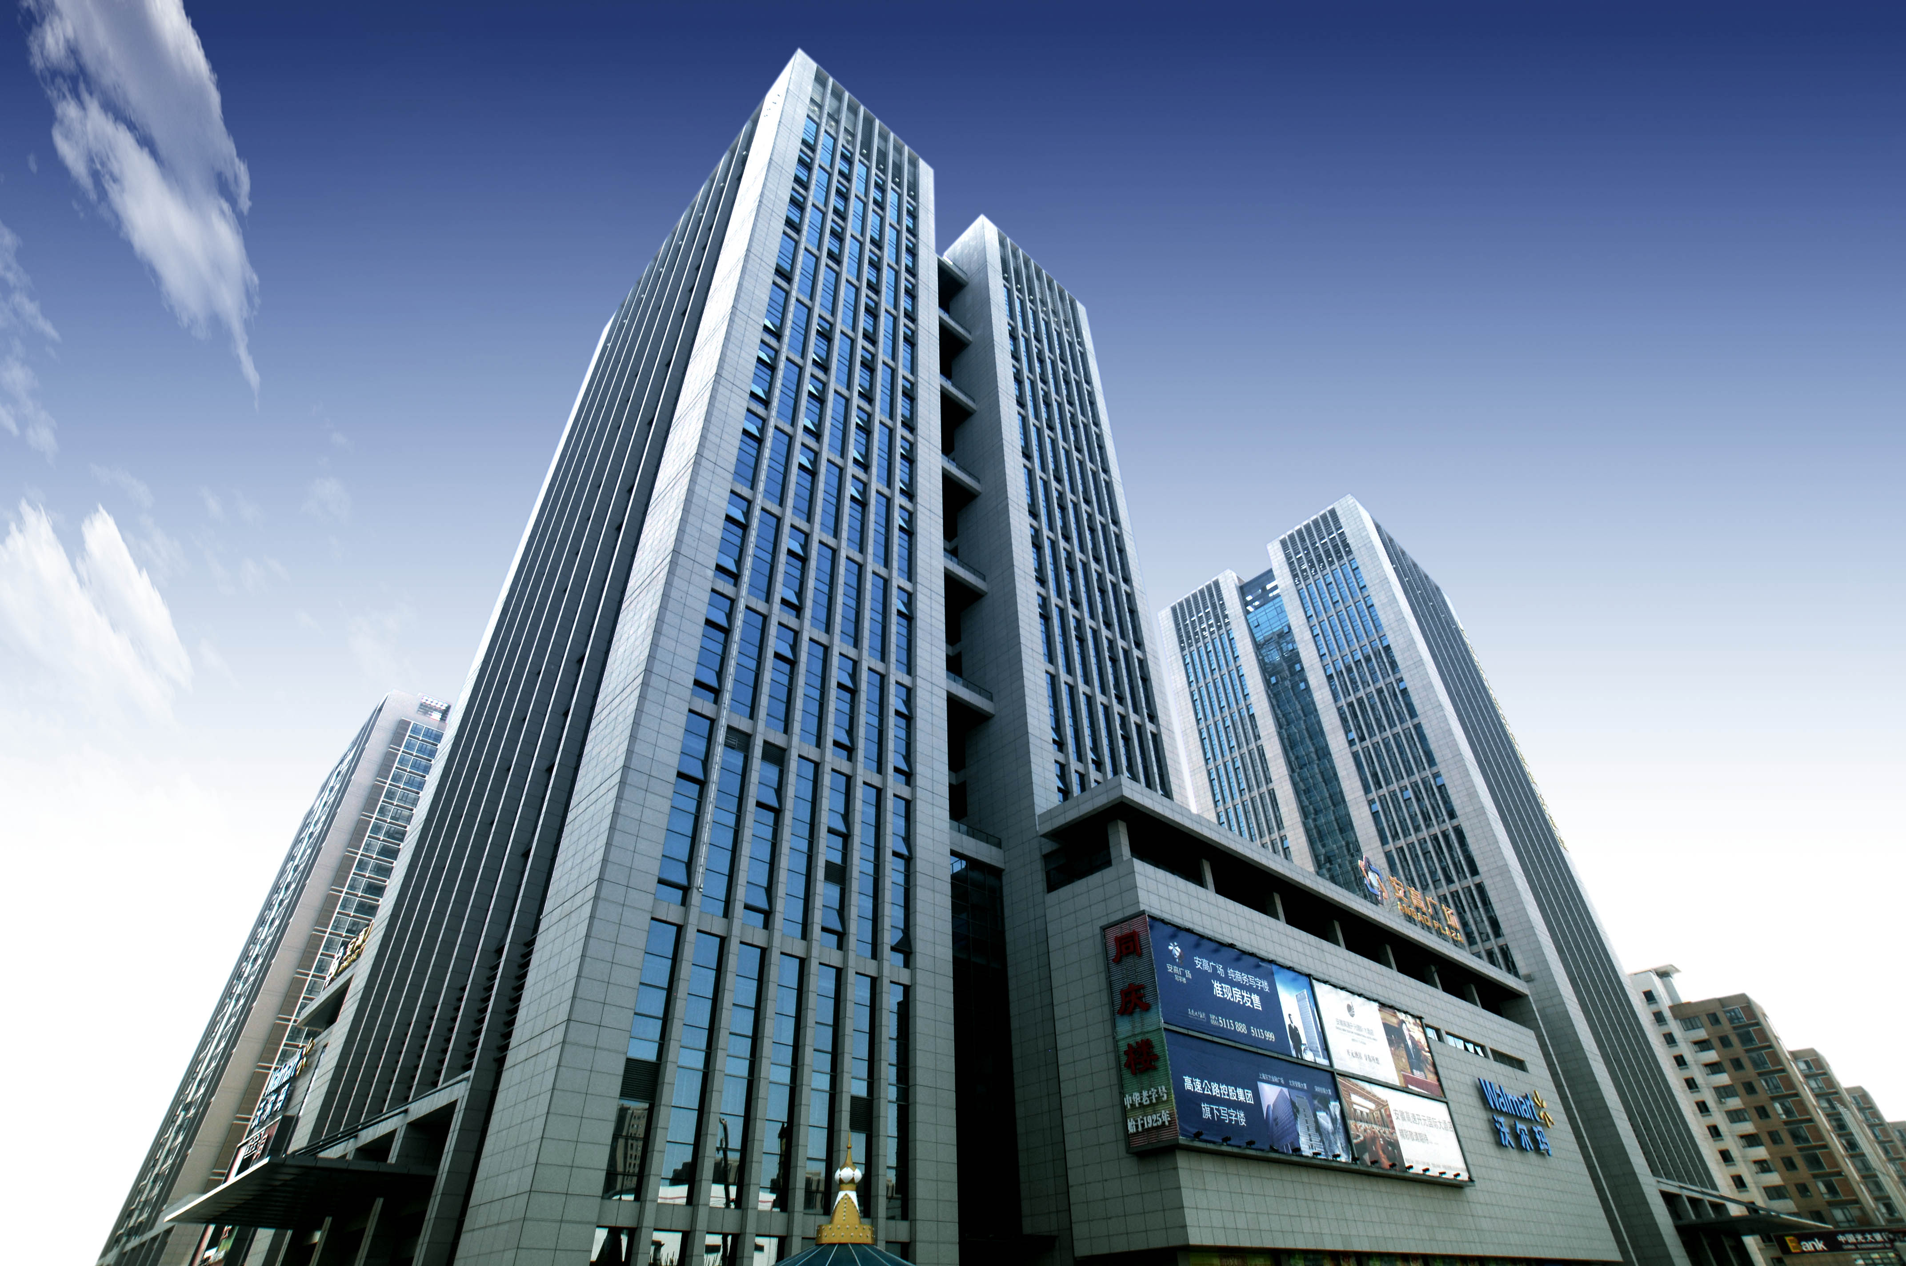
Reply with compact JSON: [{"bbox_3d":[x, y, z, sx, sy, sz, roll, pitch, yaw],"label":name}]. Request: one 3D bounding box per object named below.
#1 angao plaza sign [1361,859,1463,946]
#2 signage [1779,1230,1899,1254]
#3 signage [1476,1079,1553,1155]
[{"bbox_3d":[40.890,23.940,74.900,19.200,4.220,0.500,29,-47,-33],"label":"angao plaza sign"},{"bbox_3d":[105.470,72.620,100.840,0.300,1.930,11.500,30,-48,-33],"label":"signage"},{"bbox_3d":[45.710,38.770,67.630,14.520,5.020,0.400,29,-47,-33],"label":"signage"}]

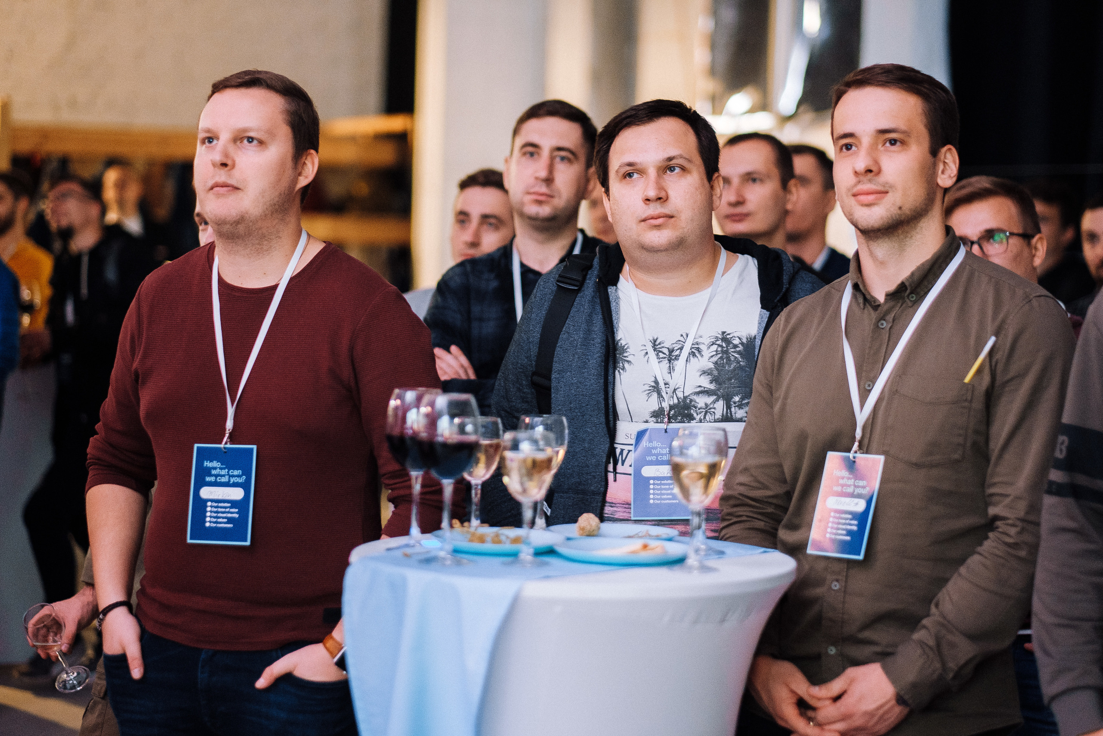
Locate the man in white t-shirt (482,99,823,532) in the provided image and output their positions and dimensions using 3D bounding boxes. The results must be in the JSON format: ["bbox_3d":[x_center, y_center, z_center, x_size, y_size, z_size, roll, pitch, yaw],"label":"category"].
[{"bbox_3d":[0.151,0.455,4.099,0.580,1.755,0.360,2,3,9],"label":"man in white t-shirt"}]

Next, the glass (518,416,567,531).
[{"bbox_3d":[-0.013,0.160,3.739,0.074,0.177,0.074,2,3,0],"label":"glass"}]

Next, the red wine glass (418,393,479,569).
[{"bbox_3d":[-0.137,0.149,3.469,0.081,0.223,0.081,2,3,0],"label":"red wine glass"}]

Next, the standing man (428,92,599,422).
[{"bbox_3d":[-0.026,0.376,5.070,0.550,1.796,0.360,2,3,9],"label":"standing man"}]

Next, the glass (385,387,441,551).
[{"bbox_3d":[-0.190,0.139,3.621,0.081,0.222,0.081,2,3,0],"label":"glass"}]

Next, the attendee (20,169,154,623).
[{"bbox_3d":[-1.584,0.179,8.897,0.420,1.678,0.520,-1,4,-41],"label":"attendee"}]

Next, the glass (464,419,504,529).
[{"bbox_3d":[-0.105,0.161,3.674,0.074,0.177,0.074,2,3,0],"label":"glass"}]

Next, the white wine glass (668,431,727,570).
[{"bbox_3d":[0.196,0.178,3.457,0.075,0.182,0.075,2,3,0],"label":"white wine glass"}]

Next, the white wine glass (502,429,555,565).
[{"bbox_3d":[-0.029,0.174,3.474,0.074,0.177,0.074,2,3,0],"label":"white wine glass"}]

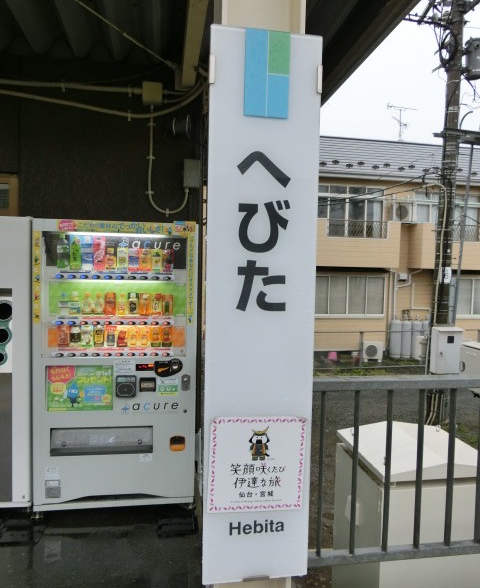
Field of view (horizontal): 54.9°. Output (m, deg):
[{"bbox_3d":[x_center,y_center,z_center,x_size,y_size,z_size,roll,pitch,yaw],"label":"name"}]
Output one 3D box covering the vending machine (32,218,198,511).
[{"bbox_3d":[-0.817,0.449,3.232,0.989,1.829,0.720,1,3,-8],"label":"vending machine"}]

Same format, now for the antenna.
[{"bbox_3d":[5.853,-6.215,16.700,1.200,1.380,0.750,0,3,-14],"label":"antenna"}]

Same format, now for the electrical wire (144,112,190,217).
[{"bbox_3d":[-0.562,-1.023,3.615,0.340,0.840,0.040,1,3,-8],"label":"electrical wire"}]

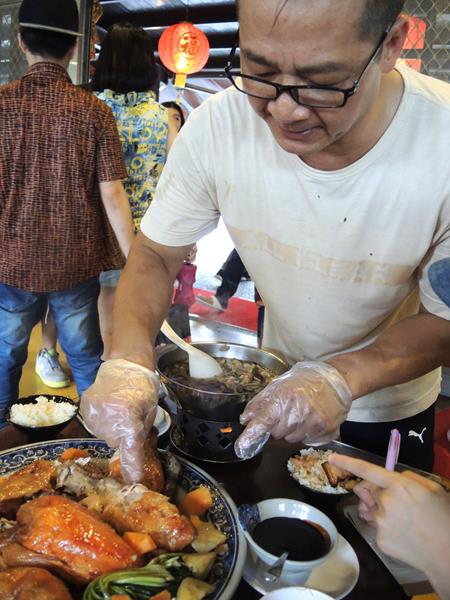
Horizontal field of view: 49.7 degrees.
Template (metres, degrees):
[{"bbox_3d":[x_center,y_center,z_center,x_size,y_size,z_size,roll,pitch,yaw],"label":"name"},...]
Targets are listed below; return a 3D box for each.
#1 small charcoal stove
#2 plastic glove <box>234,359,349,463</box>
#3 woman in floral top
[{"bbox_3d":[-0.004,0.172,0.821,0.218,0.135,0.218,4,15,0],"label":"small charcoal stove"},{"bbox_3d":[0.089,0.137,0.610,0.160,0.080,0.100,-34,64,-24],"label":"plastic glove"},{"bbox_3d":[-0.375,-0.136,1.837,0.420,1.650,0.280,3,15,-5],"label":"woman in floral top"}]

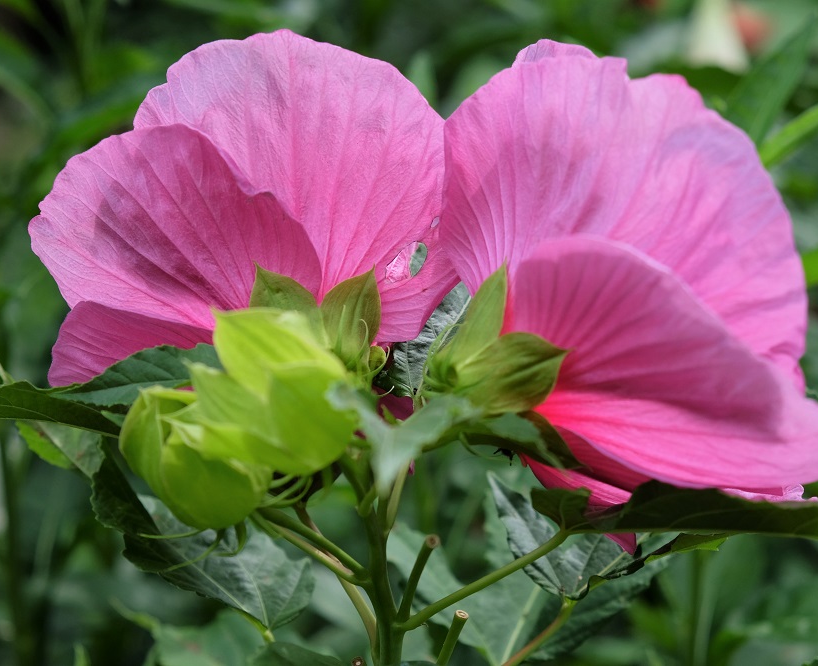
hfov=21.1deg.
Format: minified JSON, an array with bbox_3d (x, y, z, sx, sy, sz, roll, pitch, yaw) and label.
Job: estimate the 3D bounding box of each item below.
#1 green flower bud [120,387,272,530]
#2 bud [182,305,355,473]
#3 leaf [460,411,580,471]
[{"bbox_3d":[-0.066,0.039,0.680,0.042,0.044,0.040,-28,15,0],"label":"green flower bud"},{"bbox_3d":[-0.044,0.019,0.685,0.050,0.052,0.045,-15,12,0],"label":"bud"},{"bbox_3d":[0.037,0.036,0.730,0.043,0.018,0.030,19,12,18],"label":"leaf"}]

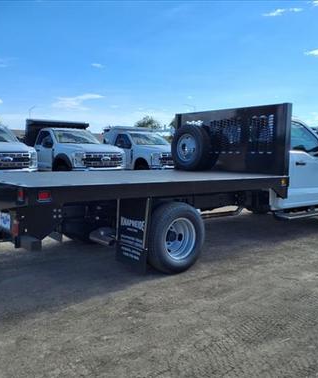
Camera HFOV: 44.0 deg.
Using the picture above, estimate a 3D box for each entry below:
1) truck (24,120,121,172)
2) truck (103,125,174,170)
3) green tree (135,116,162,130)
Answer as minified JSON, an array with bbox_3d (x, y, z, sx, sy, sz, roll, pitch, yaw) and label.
[{"bbox_3d":[-3.768,-1.434,15.078,2.350,2.350,6.400,-4,8,-40],"label":"truck"},{"bbox_3d":[-1.369,-1.562,16.955,2.300,2.280,6.400,-4,8,-40],"label":"truck"},{"bbox_3d":[-1.346,-6.785,51.575,3.800,5.380,3.800,1,6,0],"label":"green tree"}]

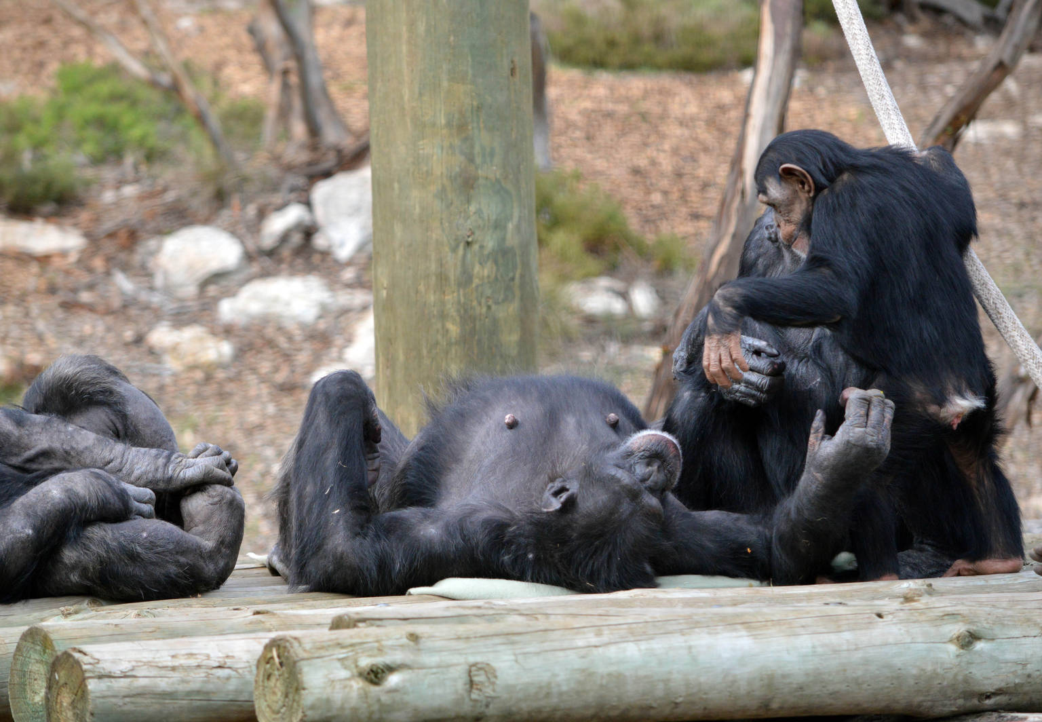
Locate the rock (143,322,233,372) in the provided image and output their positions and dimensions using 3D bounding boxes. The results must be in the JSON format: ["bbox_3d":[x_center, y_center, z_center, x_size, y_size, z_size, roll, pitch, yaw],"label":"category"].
[{"bbox_3d":[-0.872,-0.038,16.000,0.230,0.122,0.180,-1,3,0],"label":"rock"}]

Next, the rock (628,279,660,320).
[{"bbox_3d":[0.336,-0.167,16.600,0.095,0.110,0.100,-1,3,0],"label":"rock"}]

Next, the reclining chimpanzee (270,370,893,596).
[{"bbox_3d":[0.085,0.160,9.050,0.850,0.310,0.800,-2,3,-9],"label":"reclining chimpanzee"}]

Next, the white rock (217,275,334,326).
[{"bbox_3d":[-0.661,-0.165,16.400,0.310,0.130,0.220,-1,3,0],"label":"white rock"}]

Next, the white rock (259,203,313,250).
[{"bbox_3d":[-0.654,-0.371,16.900,0.150,0.135,0.140,-1,3,0],"label":"white rock"}]

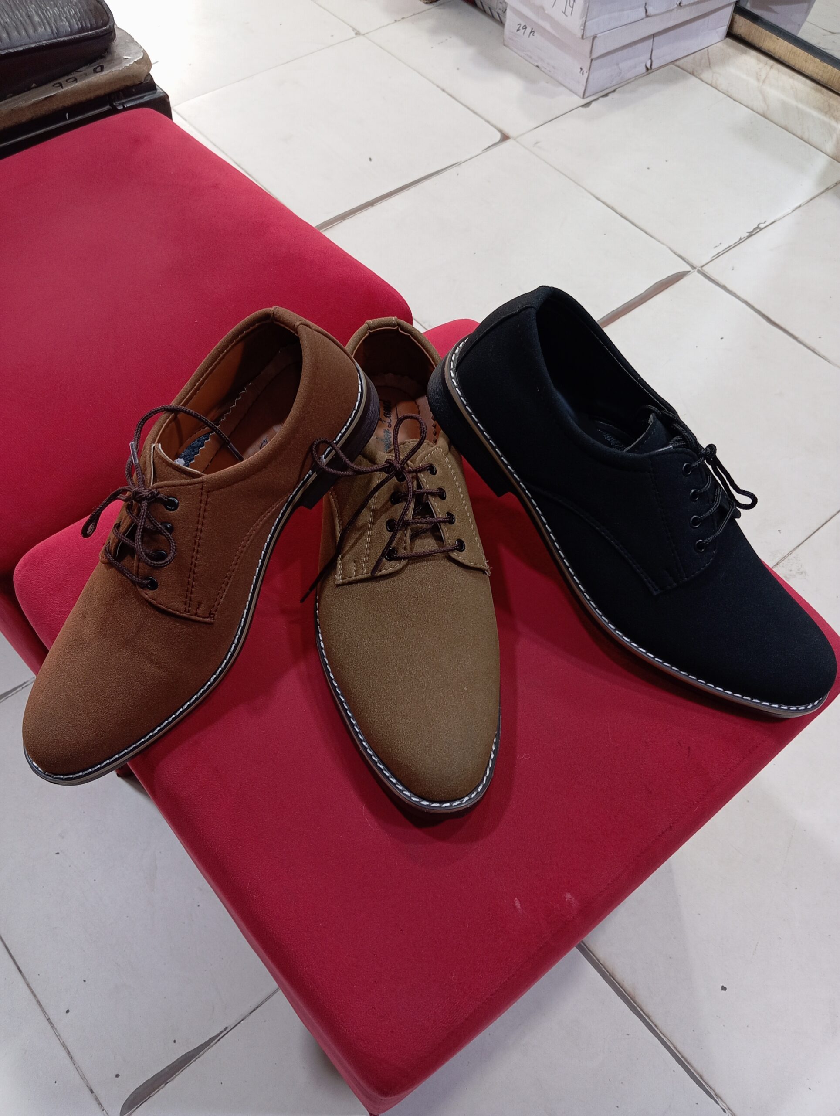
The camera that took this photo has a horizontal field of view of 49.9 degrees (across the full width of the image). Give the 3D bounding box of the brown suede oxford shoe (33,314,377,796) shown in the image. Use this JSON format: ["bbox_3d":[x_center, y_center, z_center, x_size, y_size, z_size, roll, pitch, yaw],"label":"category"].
[{"bbox_3d":[-0.141,-0.010,0.506,0.108,0.112,0.300,34,83,18],"label":"brown suede oxford shoe"}]

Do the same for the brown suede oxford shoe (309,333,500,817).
[{"bbox_3d":[-0.010,-0.008,0.533,0.108,0.112,0.300,-5,58,-11],"label":"brown suede oxford shoe"}]

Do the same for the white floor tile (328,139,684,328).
[{"bbox_3d":[0.129,-0.453,1.344,0.396,0.010,0.396,-34,65,-22],"label":"white floor tile"}]

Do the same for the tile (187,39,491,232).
[{"bbox_3d":[-0.127,-0.718,1.501,0.396,0.010,0.396,-34,65,-22],"label":"tile"}]

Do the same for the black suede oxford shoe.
[{"bbox_3d":[0.138,-0.024,0.503,0.300,0.112,0.108,42,65,-2],"label":"black suede oxford shoe"}]

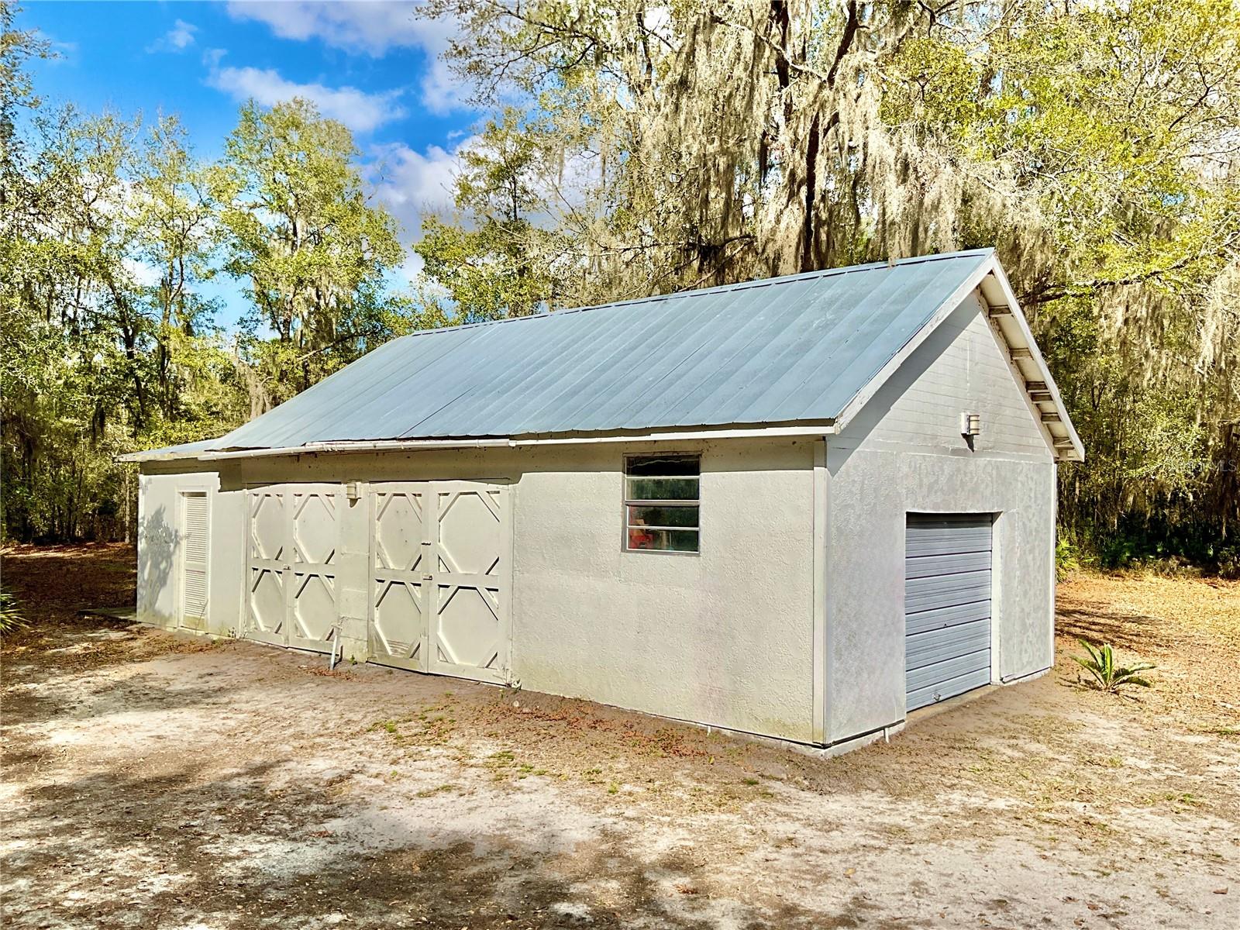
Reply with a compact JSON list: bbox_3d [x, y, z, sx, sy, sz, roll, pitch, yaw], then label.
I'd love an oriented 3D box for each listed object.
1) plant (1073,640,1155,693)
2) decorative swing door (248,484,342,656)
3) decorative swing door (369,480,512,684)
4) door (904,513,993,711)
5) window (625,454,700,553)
[{"bbox_3d":[5.435,2.221,11.453,0.800,0.520,0.800,-1,-2,42],"label":"plant"},{"bbox_3d":[-4.357,1.349,13.827,2.310,2.140,0.080,-1,-2,42],"label":"decorative swing door"},{"bbox_3d":[-2.088,1.289,11.813,2.540,2.170,0.080,-1,-2,42],"label":"decorative swing door"},{"bbox_3d":[3.293,1.424,10.521,0.080,1.900,2.260,-1,-2,42],"label":"door"},{"bbox_3d":[0.392,0.358,9.651,0.920,0.930,0.090,-1,-2,42],"label":"window"}]

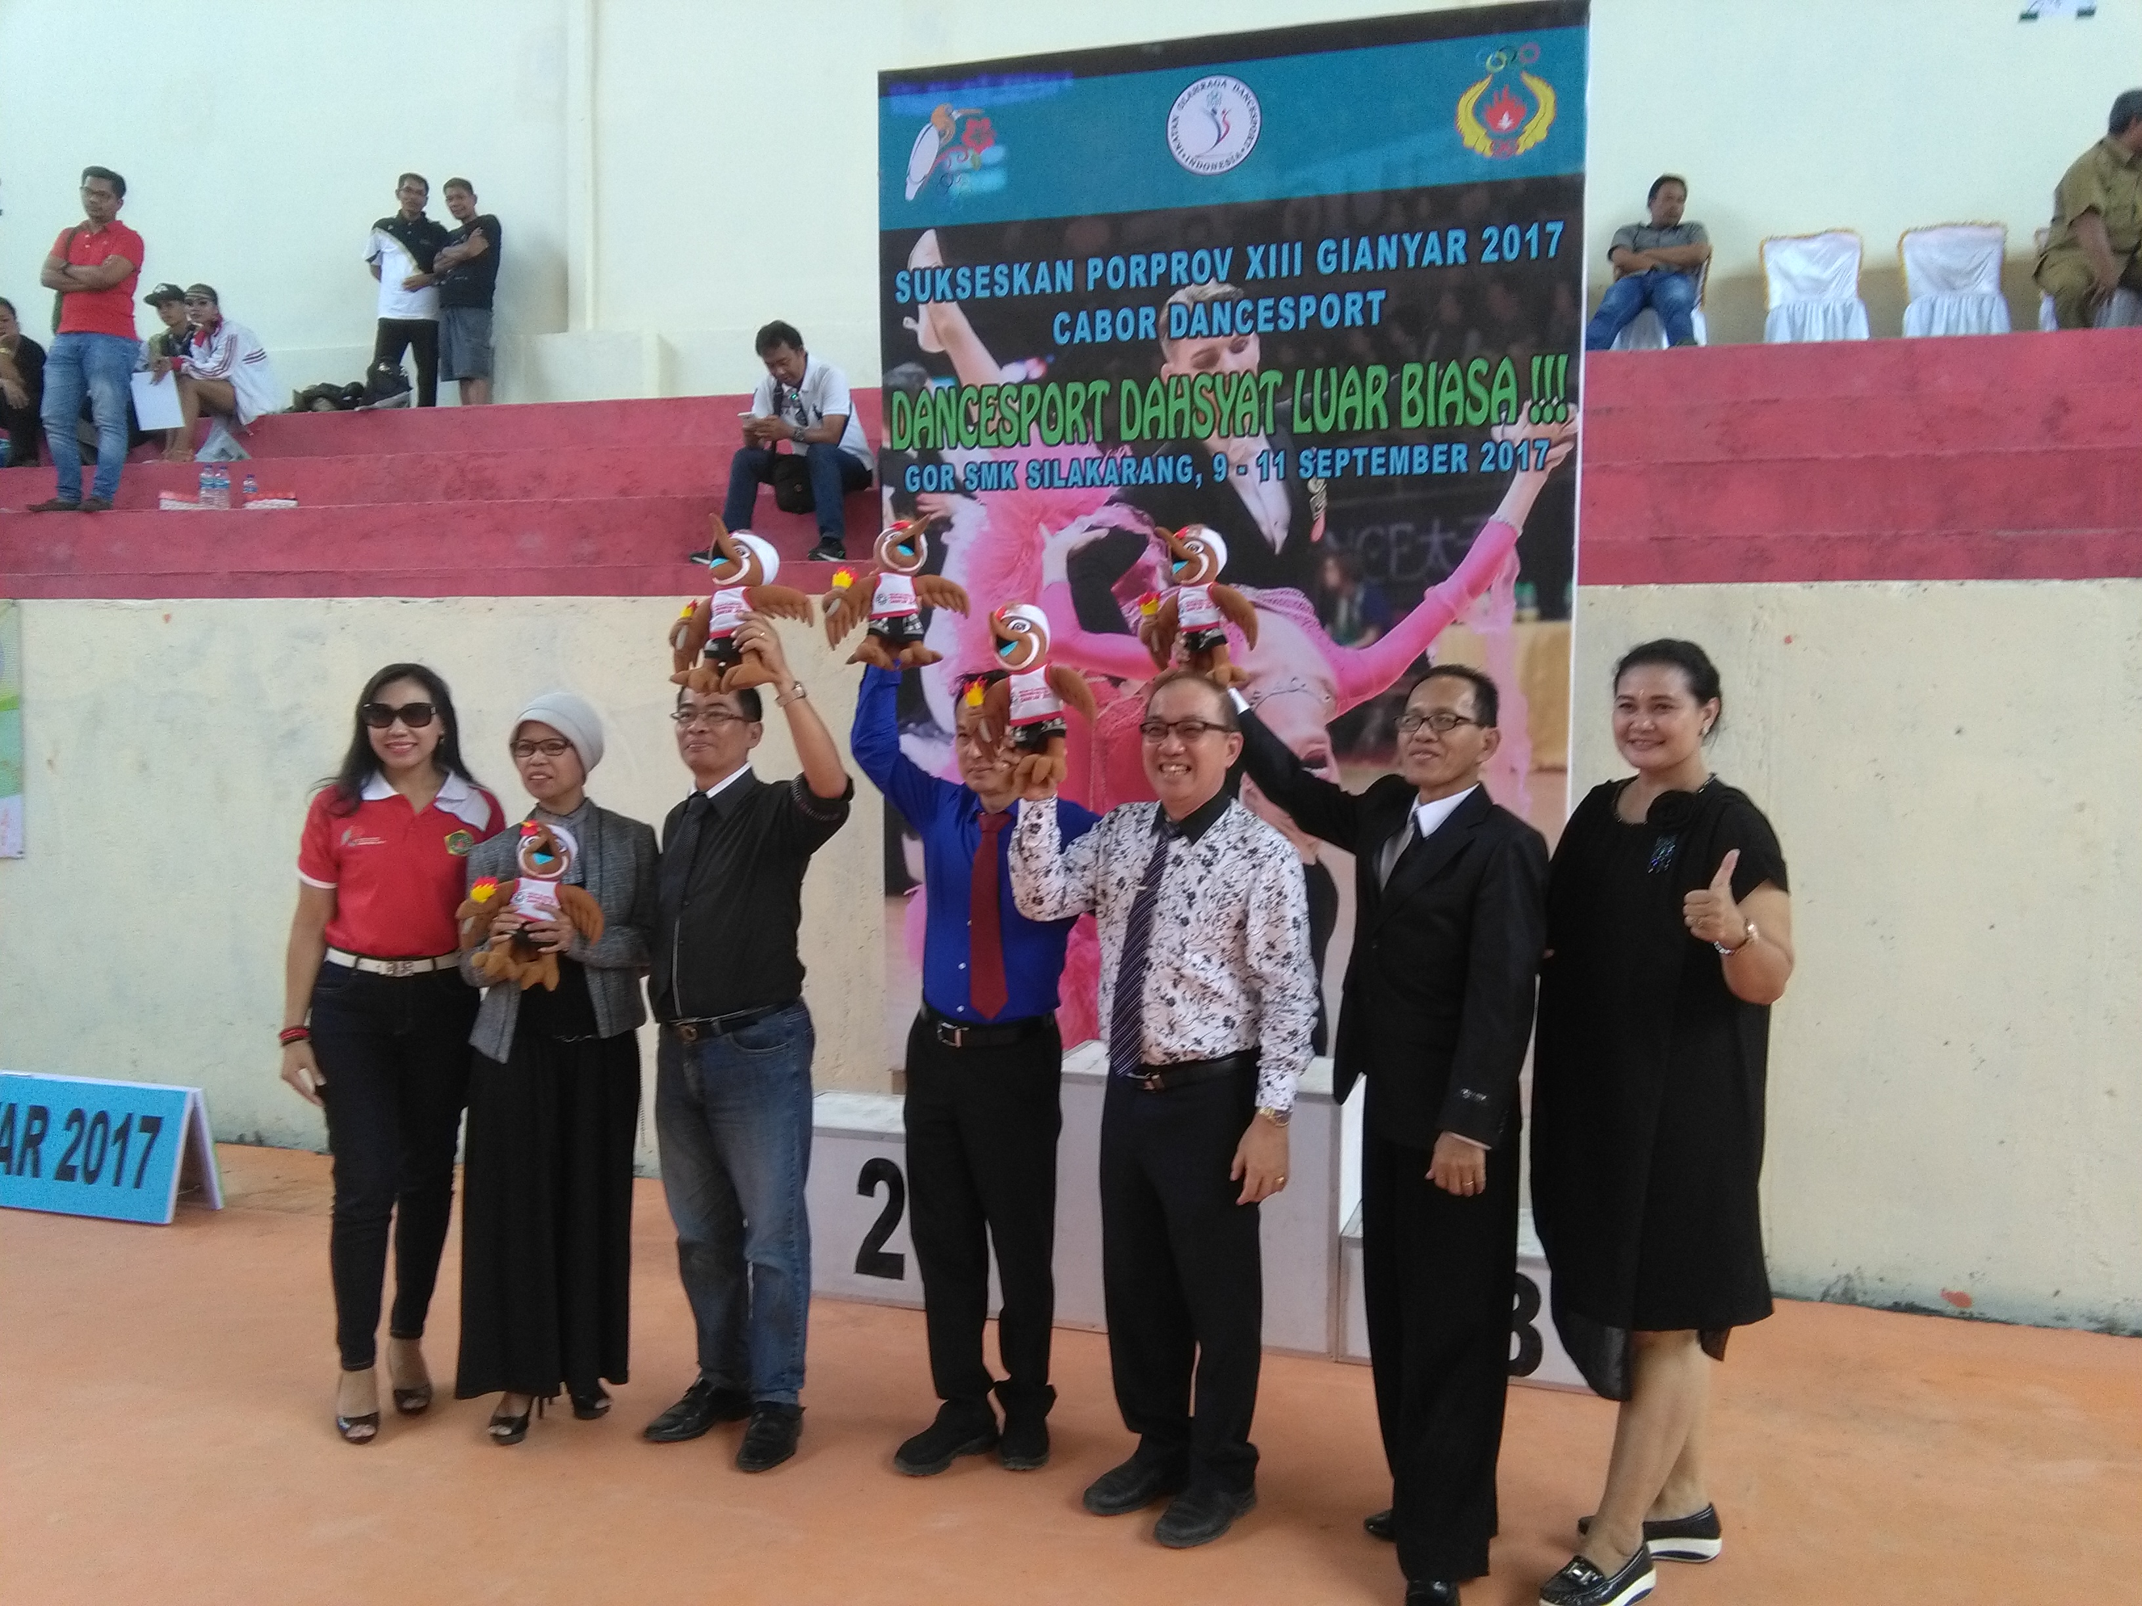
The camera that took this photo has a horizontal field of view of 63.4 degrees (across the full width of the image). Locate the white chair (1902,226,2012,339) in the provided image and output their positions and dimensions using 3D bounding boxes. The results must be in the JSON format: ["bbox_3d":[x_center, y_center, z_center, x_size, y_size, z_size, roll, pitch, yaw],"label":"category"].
[{"bbox_3d":[4.426,-2.541,8.679,0.480,0.890,0.500,1,2,17],"label":"white chair"}]

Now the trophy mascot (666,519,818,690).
[{"bbox_3d":[-0.671,-0.403,3.520,0.300,0.355,0.200,1,3,14],"label":"trophy mascot"}]

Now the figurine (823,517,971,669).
[{"bbox_3d":[-0.358,-0.427,3.550,0.310,0.315,0.200,0,3,-6],"label":"figurine"}]

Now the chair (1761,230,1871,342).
[{"bbox_3d":[3.814,-2.556,8.865,0.480,0.890,0.500,1,2,17],"label":"chair"}]

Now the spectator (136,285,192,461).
[{"bbox_3d":[-5.054,-2.373,9.732,0.460,1.084,0.700,2,3,22],"label":"spectator"}]

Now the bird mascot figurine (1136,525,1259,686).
[{"bbox_3d":[0.265,-0.415,3.630,0.260,0.340,0.180,-4,3,27],"label":"bird mascot figurine"}]

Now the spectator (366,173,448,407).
[{"bbox_3d":[-4.204,-3.137,10.979,0.480,1.660,0.340,0,2,-14],"label":"spectator"}]

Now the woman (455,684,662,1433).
[{"bbox_3d":[-1.127,0.563,3.796,0.450,1.600,0.400,0,2,-7],"label":"woman"}]

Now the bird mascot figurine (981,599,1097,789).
[{"bbox_3d":[-0.067,-0.197,3.220,0.240,0.350,0.190,1,3,15],"label":"bird mascot figurine"}]

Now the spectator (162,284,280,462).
[{"bbox_3d":[-4.744,-2.360,9.637,0.480,1.072,0.720,2,4,24],"label":"spectator"}]

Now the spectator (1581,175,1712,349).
[{"bbox_3d":[2.964,-2.720,8.910,0.580,1.180,0.850,2,2,19],"label":"spectator"}]

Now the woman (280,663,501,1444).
[{"bbox_3d":[-1.490,0.527,3.824,0.480,1.660,0.340,0,2,-18],"label":"woman"}]

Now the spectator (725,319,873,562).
[{"bbox_3d":[-1.173,-1.488,7.160,0.560,1.038,0.750,2,3,22],"label":"spectator"}]

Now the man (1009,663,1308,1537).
[{"bbox_3d":[0.188,0.576,3.441,0.600,1.680,0.440,2,4,24],"label":"man"}]

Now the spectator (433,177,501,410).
[{"bbox_3d":[-3.767,-3.072,10.846,0.460,1.650,0.340,2,4,24],"label":"spectator"}]

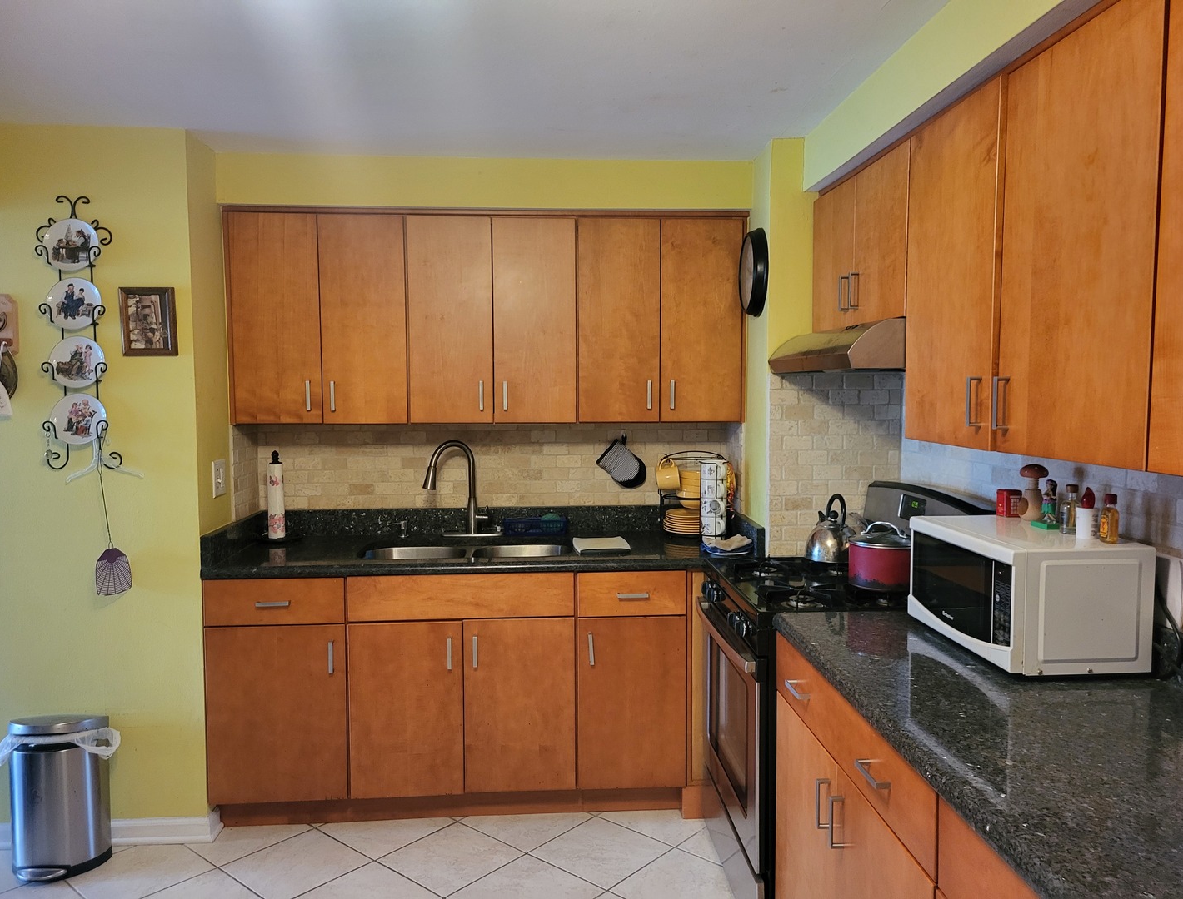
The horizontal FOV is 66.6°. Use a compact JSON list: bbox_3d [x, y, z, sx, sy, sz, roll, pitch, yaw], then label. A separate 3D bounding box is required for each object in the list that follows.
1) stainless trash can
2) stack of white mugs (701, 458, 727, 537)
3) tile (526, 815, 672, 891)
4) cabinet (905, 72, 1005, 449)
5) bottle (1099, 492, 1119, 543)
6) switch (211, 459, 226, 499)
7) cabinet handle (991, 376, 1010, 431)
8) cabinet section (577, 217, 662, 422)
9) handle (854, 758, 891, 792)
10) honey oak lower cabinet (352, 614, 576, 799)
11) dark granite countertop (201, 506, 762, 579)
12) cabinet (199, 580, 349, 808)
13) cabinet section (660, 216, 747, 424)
[{"bbox_3d":[-1.678,1.086,2.813,0.283,0.456,0.200,0,4,-4],"label":"stainless trash can"},{"bbox_3d":[0.462,0.199,3.421,0.100,0.292,0.100,0,4,-4],"label":"stack of white mugs"},{"bbox_3d":[0.033,1.304,2.916,0.337,0.010,0.337,3,5,41],"label":"tile"},{"bbox_3d":[0.941,-0.383,2.012,0.315,0.750,0.440,0,4,-4],"label":"cabinet"},{"bbox_3d":[1.092,0.144,1.897,0.038,0.104,0.038,0,4,-4],"label":"bottle"},{"bbox_3d":[-1.284,0.100,3.123,0.012,0.125,0.090,0,4,-4],"label":"switch"},{"bbox_3d":[0.801,-0.090,1.769,0.029,0.107,0.011,0,4,-4],"label":"cabinet handle"},{"bbox_3d":[0.090,-0.479,3.440,0.304,0.738,0.318,0,4,-4],"label":"cabinet section"},{"bbox_3d":[0.504,0.581,1.612,0.029,0.011,0.107,0,4,-4],"label":"handle"},{"bbox_3d":[-0.451,0.857,3.328,0.757,0.608,0.600,0,4,-4],"label":"honey oak lower cabinet"},{"bbox_3d":[-0.360,0.322,3.291,1.865,0.144,0.625,0,4,-4],"label":"dark granite countertop"},{"bbox_3d":[-1.062,0.783,3.288,0.461,0.764,0.615,0,4,-4],"label":"cabinet"},{"bbox_3d":[0.395,-0.482,3.461,0.306,0.738,0.318,0,4,-4],"label":"cabinet section"}]

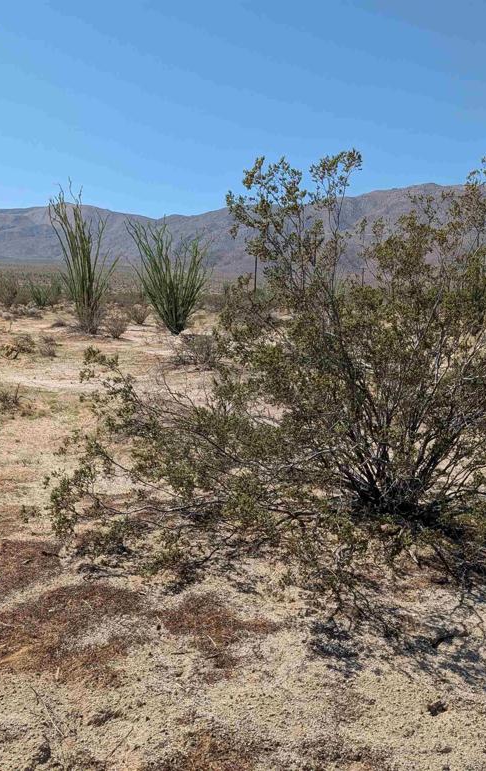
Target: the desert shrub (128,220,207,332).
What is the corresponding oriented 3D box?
[{"bbox_3d":[-2.515,-3.646,24.000,2.753,3.733,2.478,0,8,-6],"label":"desert shrub"}]

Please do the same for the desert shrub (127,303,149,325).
[{"bbox_3d":[-4.113,-2.838,28.000,0.850,0.842,0.808,0,8,-8],"label":"desert shrub"}]

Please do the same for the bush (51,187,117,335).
[{"bbox_3d":[-5.055,-3.901,22.500,1.952,4.500,1.757,-1,8,-13],"label":"bush"}]

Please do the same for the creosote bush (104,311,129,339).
[{"bbox_3d":[-3.879,-1.870,21.800,0.785,0.952,0.746,-1,8,-10],"label":"creosote bush"}]

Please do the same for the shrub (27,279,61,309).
[{"bbox_3d":[-12.972,-6.016,46.500,2.093,1.912,1.884,-2,8,-15],"label":"shrub"}]

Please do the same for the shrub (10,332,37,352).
[{"bbox_3d":[-5.396,-1.052,17.400,0.608,0.475,0.547,-2,8,-17],"label":"shrub"}]

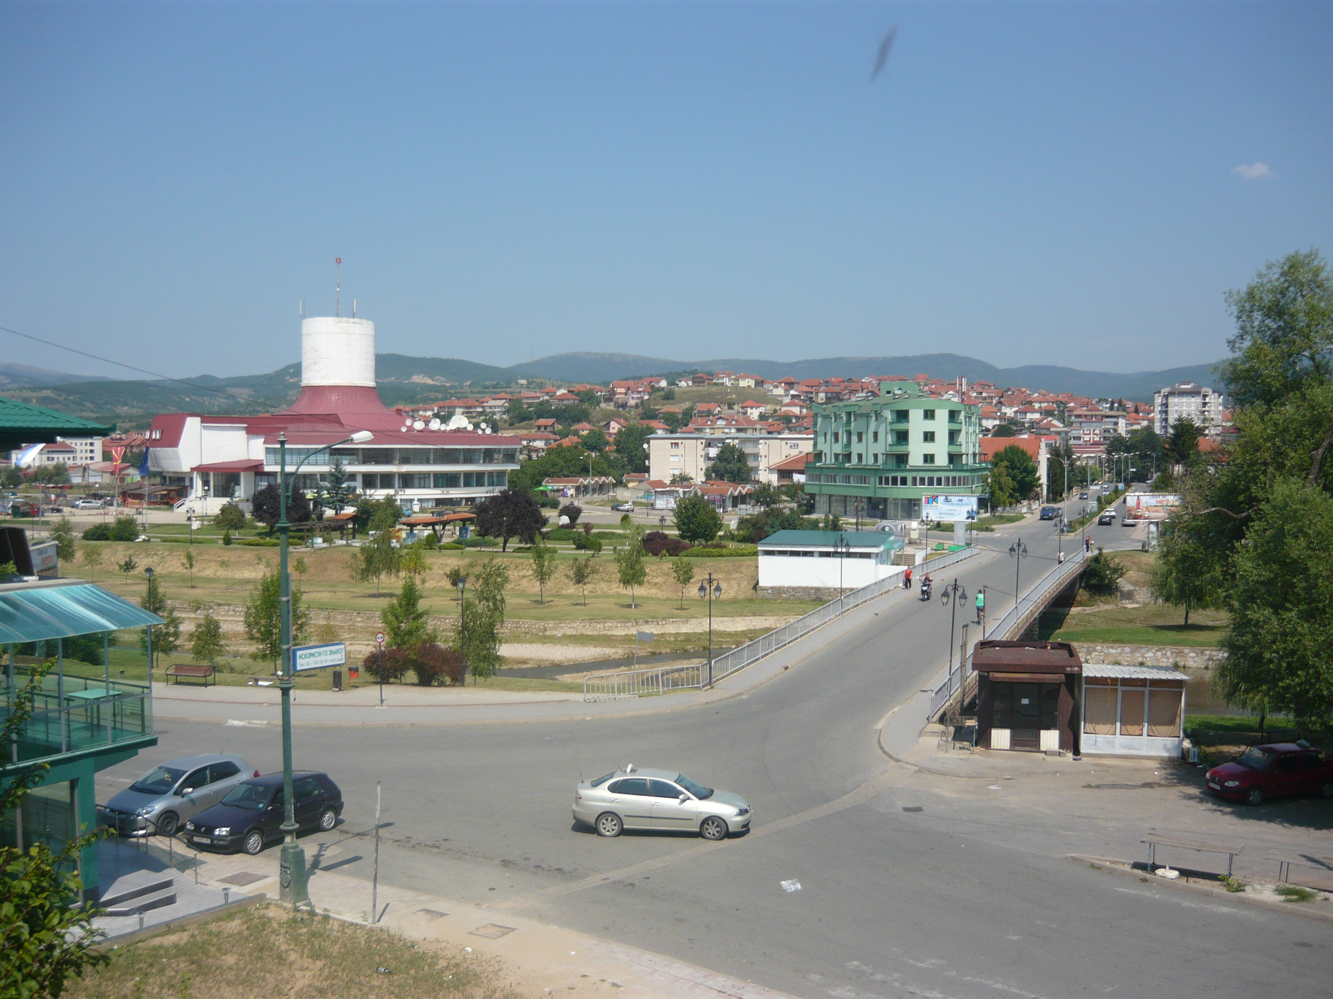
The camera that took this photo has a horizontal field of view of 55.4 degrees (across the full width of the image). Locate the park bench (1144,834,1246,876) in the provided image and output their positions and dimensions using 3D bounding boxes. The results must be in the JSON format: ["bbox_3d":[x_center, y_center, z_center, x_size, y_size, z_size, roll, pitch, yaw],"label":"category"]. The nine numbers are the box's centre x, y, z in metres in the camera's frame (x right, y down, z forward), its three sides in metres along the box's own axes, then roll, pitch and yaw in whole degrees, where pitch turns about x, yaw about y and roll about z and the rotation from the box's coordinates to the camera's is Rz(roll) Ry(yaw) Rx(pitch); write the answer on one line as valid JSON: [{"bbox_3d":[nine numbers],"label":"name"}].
[{"bbox_3d":[11.401,7.789,27.563,1.950,0.600,0.630,2,3,29],"label":"park bench"}]

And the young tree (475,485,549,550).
[{"bbox_3d":[-16.719,2.118,136.000,7.910,7.020,7.910,0,2,0],"label":"young tree"}]

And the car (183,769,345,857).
[{"bbox_3d":[-10.091,7.863,32.212,1.700,1.430,4.020,1,2,31],"label":"car"}]

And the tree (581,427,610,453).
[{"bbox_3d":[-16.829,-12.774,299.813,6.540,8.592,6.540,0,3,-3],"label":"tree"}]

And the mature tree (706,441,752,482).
[{"bbox_3d":[11.748,-6.259,235.000,8.667,8.859,8.407,0,3,0],"label":"mature tree"}]

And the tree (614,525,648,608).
[{"bbox_3d":[-2.522,4.858,90.500,2.299,5.859,2.230,0,3,0],"label":"tree"}]

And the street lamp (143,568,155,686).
[{"bbox_3d":[-22.140,5.136,54.500,0.420,4.500,0.420,0,2,0],"label":"street lamp"}]

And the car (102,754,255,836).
[{"bbox_3d":[-13.084,7.893,34.344,1.760,1.510,4.220,1,2,25],"label":"car"}]

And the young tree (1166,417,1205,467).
[{"bbox_3d":[110.217,-10.269,269.682,7.778,14.577,7.778,1,3,22],"label":"young tree"}]

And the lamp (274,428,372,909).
[{"bbox_3d":[-7.163,3.397,27.070,0.600,9.708,2.800,2,3,33],"label":"lamp"}]

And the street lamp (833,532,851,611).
[{"bbox_3d":[9.604,4.127,69.403,1.000,4.452,0.350,1,3,22],"label":"street lamp"}]

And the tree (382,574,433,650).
[{"bbox_3d":[-10.651,5.336,52.300,2.010,4.460,2.010,0,2,0],"label":"tree"}]

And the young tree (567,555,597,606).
[{"bbox_3d":[-6.042,5.967,93.916,2.122,3.863,2.122,0,3,-4],"label":"young tree"}]

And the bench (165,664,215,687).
[{"bbox_3d":[-19.558,7.252,52.316,1.880,0.860,0.650,0,2,16],"label":"bench"}]

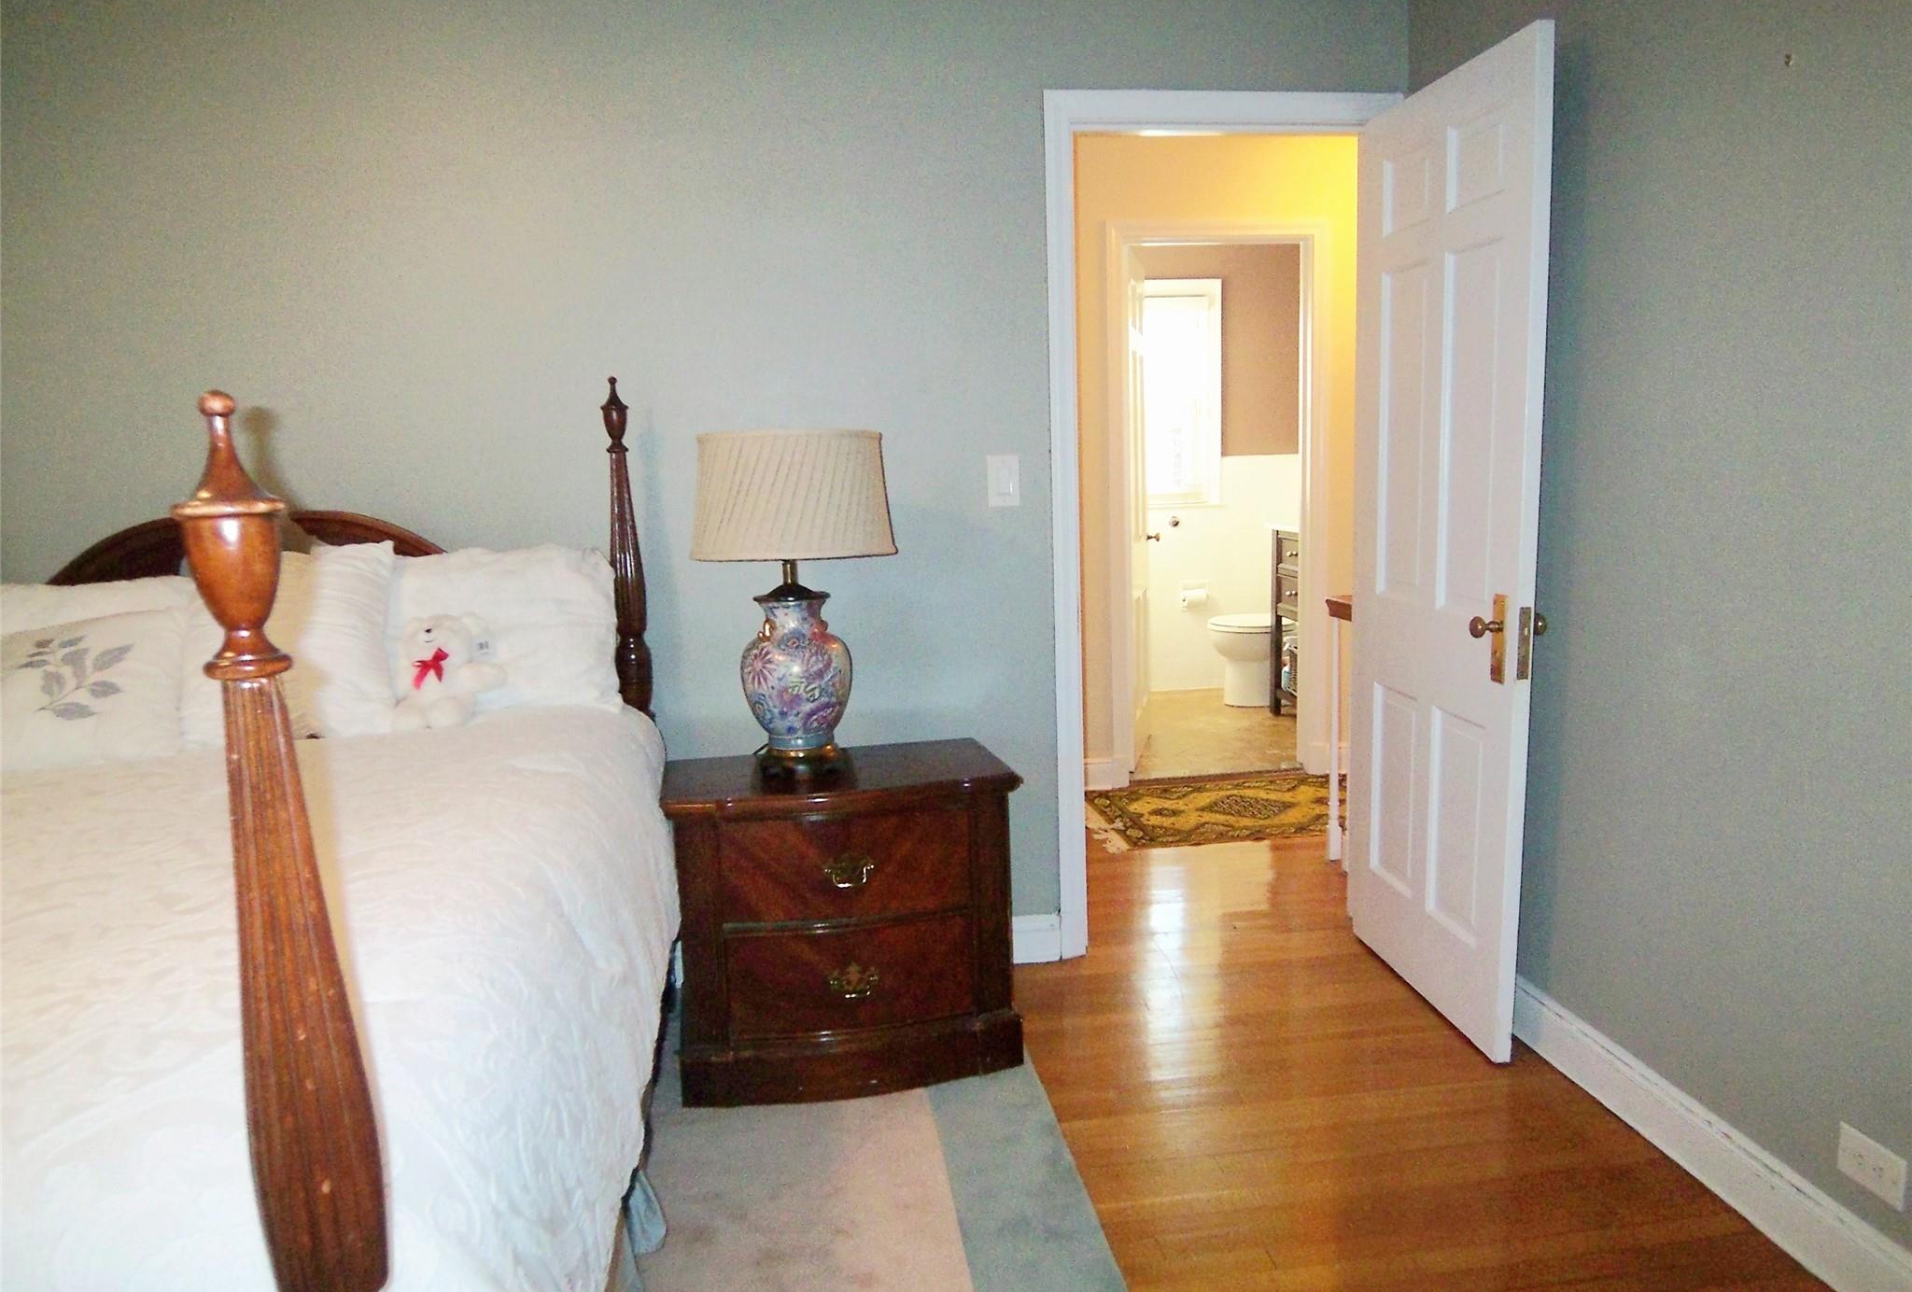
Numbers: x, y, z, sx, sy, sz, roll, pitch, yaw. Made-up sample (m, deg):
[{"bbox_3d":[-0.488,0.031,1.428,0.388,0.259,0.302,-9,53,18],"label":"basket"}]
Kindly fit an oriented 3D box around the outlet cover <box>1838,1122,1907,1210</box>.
[{"bbox_3d":[1.298,0.738,1.804,0.010,0.074,0.114,-3,9,-8],"label":"outlet cover"}]

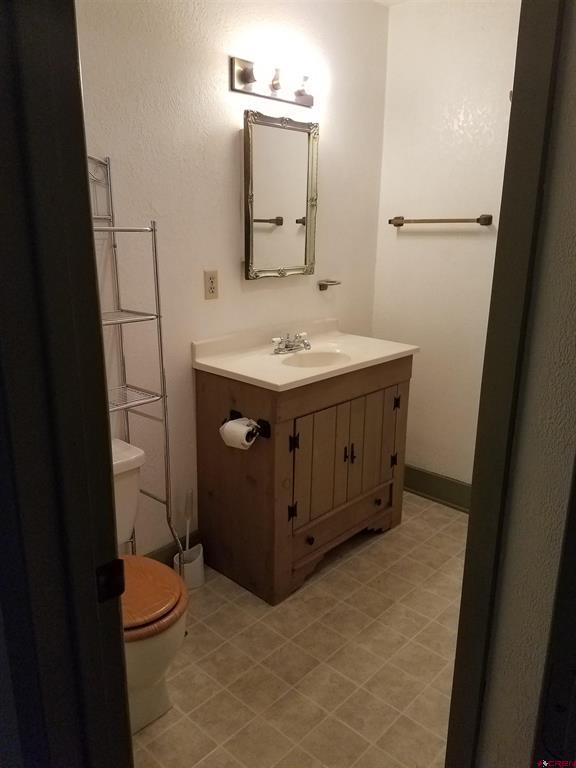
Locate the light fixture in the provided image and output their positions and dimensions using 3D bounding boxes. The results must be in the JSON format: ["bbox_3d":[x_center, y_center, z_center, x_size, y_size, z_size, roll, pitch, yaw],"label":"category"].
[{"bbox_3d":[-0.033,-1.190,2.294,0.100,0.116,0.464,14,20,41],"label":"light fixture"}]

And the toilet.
[{"bbox_3d":[-0.562,0.625,1.744,0.670,0.720,0.480,14,20,41],"label":"toilet"}]

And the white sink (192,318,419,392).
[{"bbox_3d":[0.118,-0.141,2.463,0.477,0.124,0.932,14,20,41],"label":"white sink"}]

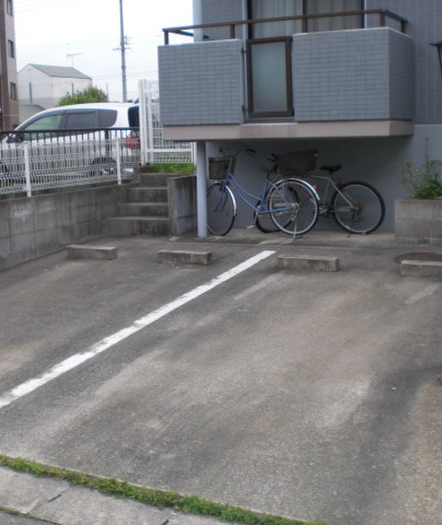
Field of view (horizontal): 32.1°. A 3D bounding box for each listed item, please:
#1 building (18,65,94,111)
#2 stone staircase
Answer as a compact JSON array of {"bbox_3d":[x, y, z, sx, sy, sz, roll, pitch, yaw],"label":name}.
[{"bbox_3d":[-16.708,-15.616,76.463,5.400,7.777,6.400,4,11,28],"label":"building"},{"bbox_3d":[-0.900,-0.811,10.656,0.850,0.780,1.050,3,11,23],"label":"stone staircase"}]

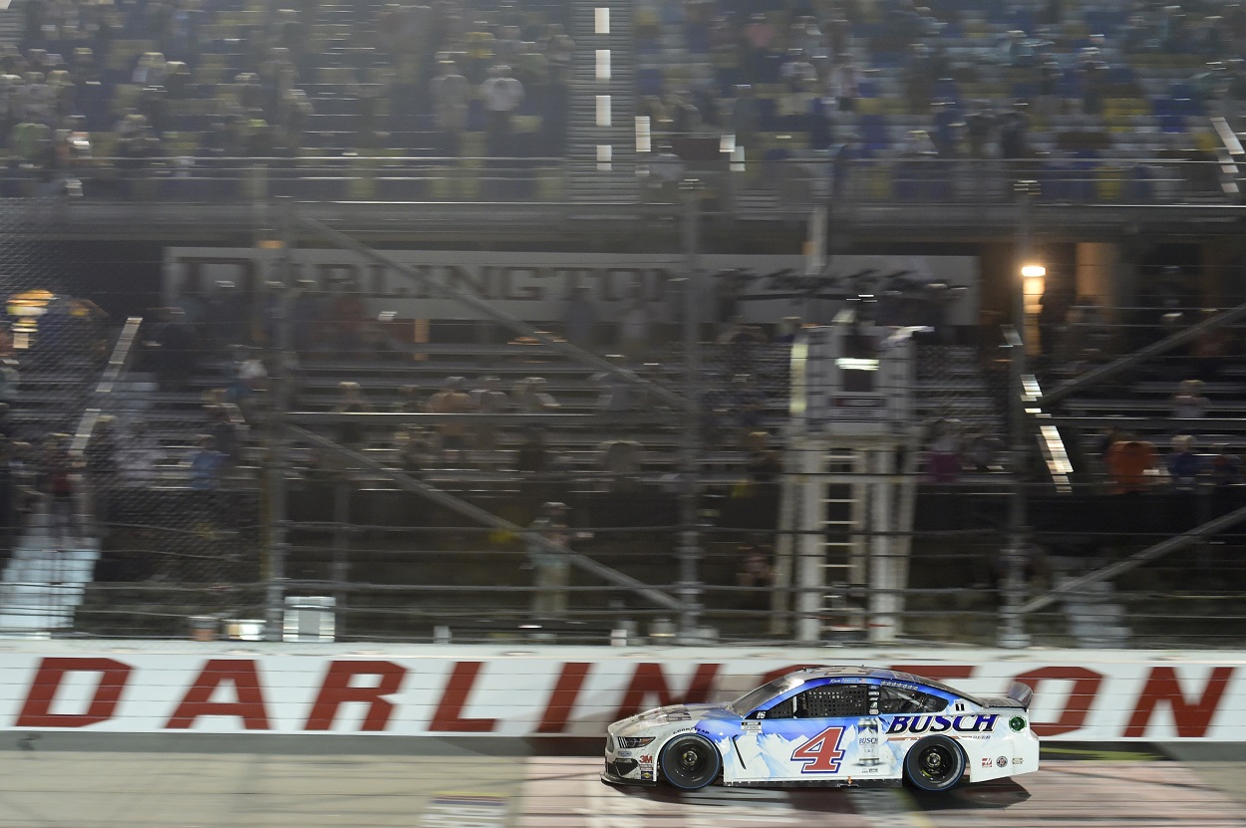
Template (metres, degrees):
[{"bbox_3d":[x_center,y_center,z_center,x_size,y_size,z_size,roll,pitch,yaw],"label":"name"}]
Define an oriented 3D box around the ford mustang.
[{"bbox_3d":[2.280,3.650,28.500,5.000,1.320,1.960,0,-2,2],"label":"ford mustang"}]

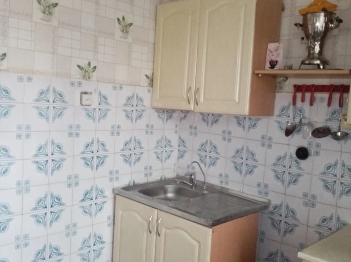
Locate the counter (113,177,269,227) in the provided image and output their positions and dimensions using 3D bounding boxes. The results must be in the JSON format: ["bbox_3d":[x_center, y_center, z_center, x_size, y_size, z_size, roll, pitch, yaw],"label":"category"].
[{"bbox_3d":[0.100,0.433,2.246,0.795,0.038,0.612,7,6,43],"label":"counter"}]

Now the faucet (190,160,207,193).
[{"bbox_3d":[0.152,0.306,2.329,0.145,0.212,0.045,2,5,-10],"label":"faucet"}]

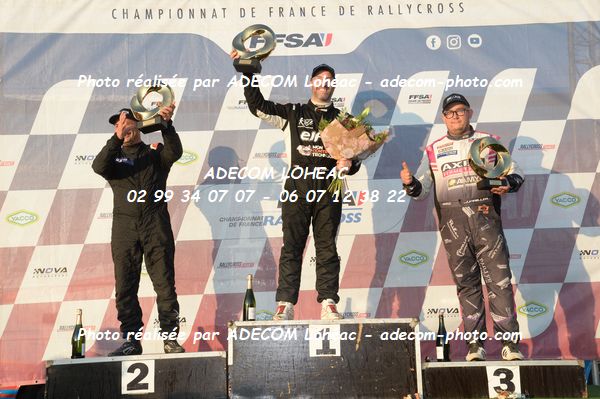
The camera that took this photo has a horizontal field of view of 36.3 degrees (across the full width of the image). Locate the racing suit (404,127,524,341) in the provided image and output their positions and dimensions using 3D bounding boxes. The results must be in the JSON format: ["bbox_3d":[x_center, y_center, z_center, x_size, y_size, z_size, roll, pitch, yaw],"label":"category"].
[{"bbox_3d":[1.113,0.228,6.203,0.787,1.462,0.420,-4,-11,12],"label":"racing suit"}]

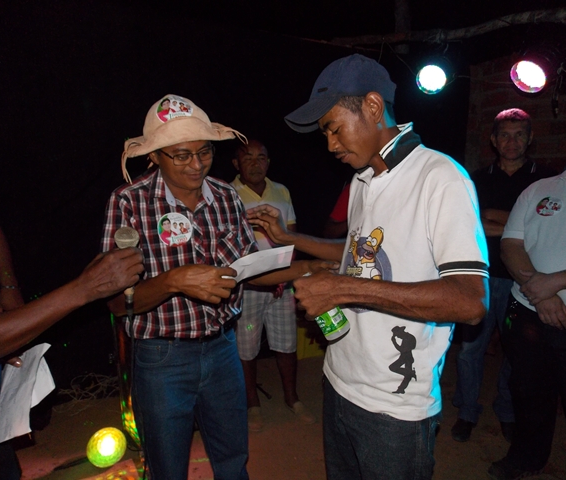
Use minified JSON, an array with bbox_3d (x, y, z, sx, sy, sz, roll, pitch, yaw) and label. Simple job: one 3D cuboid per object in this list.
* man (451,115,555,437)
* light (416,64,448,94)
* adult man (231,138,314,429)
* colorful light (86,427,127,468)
[{"bbox_3d":[1.155,0.200,2.320,0.510,1.760,0.350,4,11,23],"label":"man"},{"bbox_3d":[1.004,-1.098,2.835,0.210,0.210,0.190,5,39,28],"label":"light"},{"bbox_3d":[-0.070,0.263,2.422,0.520,1.620,0.400,-1,10,-7],"label":"adult man"},{"bbox_3d":[-0.900,1.034,2.142,0.190,0.195,0.170,-9,13,-41],"label":"colorful light"}]

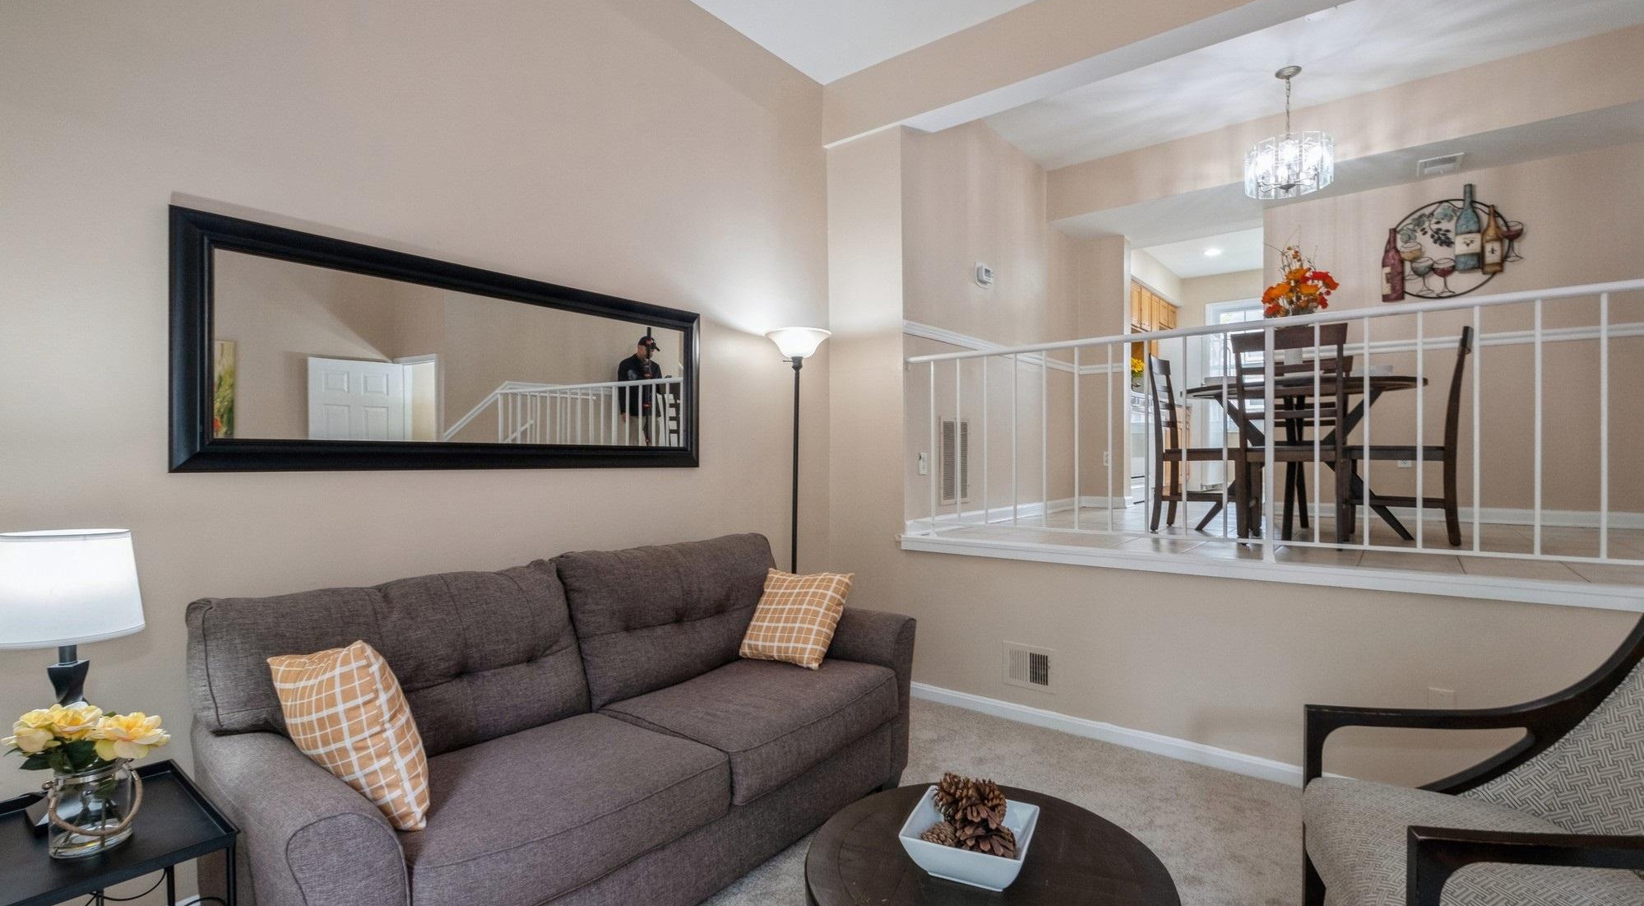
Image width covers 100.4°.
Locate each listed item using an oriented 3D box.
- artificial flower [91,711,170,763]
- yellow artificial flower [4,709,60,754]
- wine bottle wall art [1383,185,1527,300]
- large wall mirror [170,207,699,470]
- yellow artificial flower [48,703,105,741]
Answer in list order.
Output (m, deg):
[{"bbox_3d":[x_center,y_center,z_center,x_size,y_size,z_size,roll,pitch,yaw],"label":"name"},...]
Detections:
[{"bbox_3d":[-1.367,0.561,1.356,0.110,0.070,0.115,0,0,45],"label":"artificial flower"},{"bbox_3d":[-1.475,0.519,1.280,0.075,0.070,0.075,0,-1,-34],"label":"yellow artificial flower"},{"bbox_3d":[3.776,-1.276,4.116,0.634,0.640,0.050,0,0,36],"label":"wine bottle wall art"},{"bbox_3d":[-1.108,-0.281,2.388,0.040,0.674,1.706,0,-1,40],"label":"large wall mirror"},{"bbox_3d":[-1.530,0.553,1.406,0.088,0.060,0.088,0,0,43],"label":"yellow artificial flower"}]

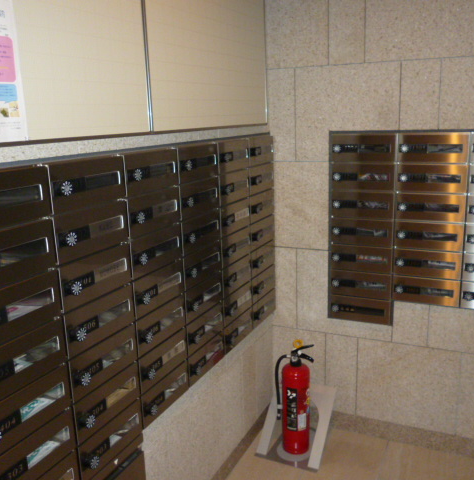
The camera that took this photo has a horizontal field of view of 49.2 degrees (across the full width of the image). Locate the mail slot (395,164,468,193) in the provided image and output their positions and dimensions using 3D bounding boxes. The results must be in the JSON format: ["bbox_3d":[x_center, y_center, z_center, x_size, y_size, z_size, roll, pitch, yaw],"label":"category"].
[{"bbox_3d":[0.802,-0.257,2.123,0.271,0.117,0.090,4,15,25],"label":"mail slot"}]

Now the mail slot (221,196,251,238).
[{"bbox_3d":[-0.059,-0.093,2.101,0.120,0.118,0.269,4,15,25],"label":"mail slot"}]

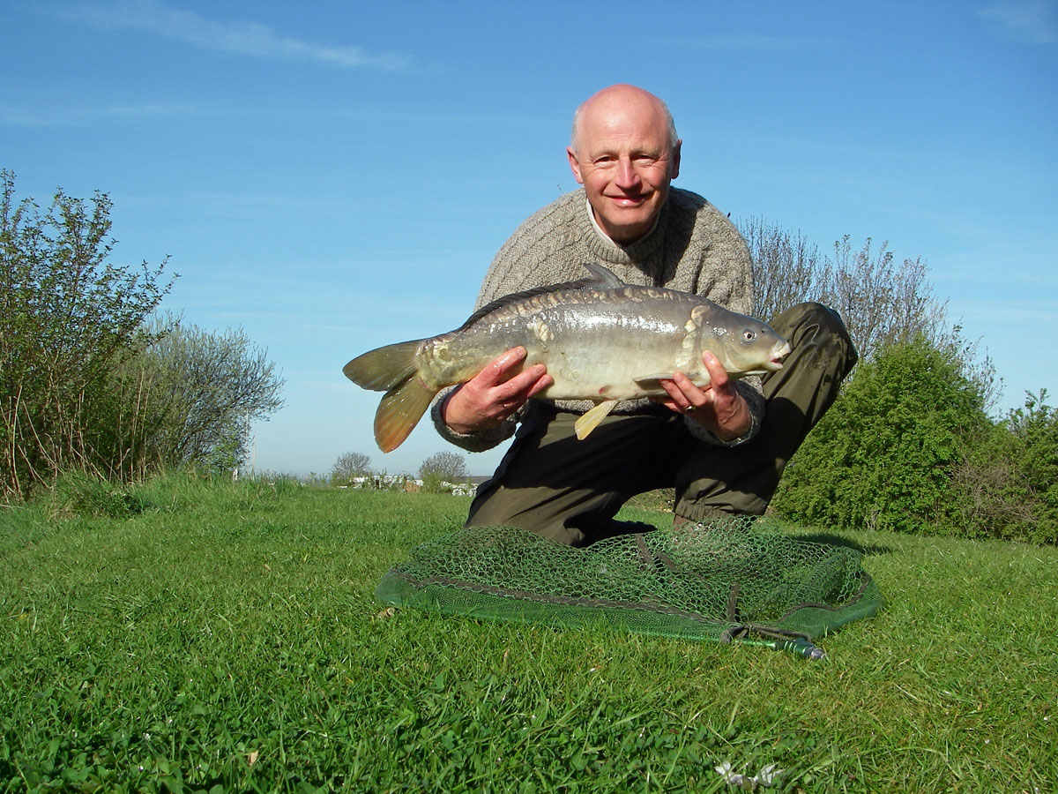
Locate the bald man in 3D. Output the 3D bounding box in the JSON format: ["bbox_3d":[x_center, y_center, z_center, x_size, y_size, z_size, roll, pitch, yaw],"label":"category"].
[{"bbox_3d":[0.205,-0.139,1.995,0.700,0.800,0.840,0,-4,5],"label":"bald man"}]

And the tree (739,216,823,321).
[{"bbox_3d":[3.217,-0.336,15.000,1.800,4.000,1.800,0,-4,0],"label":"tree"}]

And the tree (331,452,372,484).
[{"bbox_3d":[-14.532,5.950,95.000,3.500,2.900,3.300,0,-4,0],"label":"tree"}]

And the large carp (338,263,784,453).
[{"bbox_3d":[0.054,-0.057,1.660,0.640,0.260,0.130,-2,-4,2],"label":"large carp"}]

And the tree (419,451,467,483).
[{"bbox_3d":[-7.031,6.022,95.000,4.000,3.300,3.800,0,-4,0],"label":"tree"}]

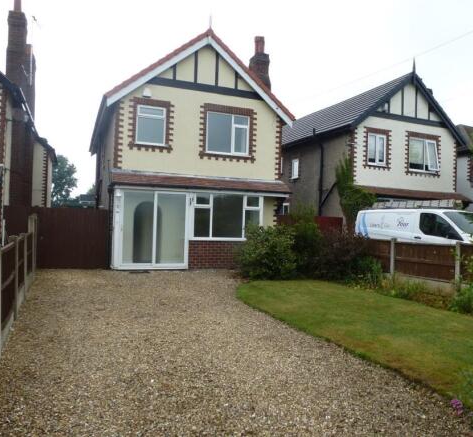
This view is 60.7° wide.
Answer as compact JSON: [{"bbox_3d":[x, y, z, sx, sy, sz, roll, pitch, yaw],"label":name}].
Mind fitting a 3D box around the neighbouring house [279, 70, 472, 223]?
[{"bbox_3d":[5.789,-2.251,20.783,6.600,8.200,9.000,2,-1,-23],"label":"neighbouring house"}]

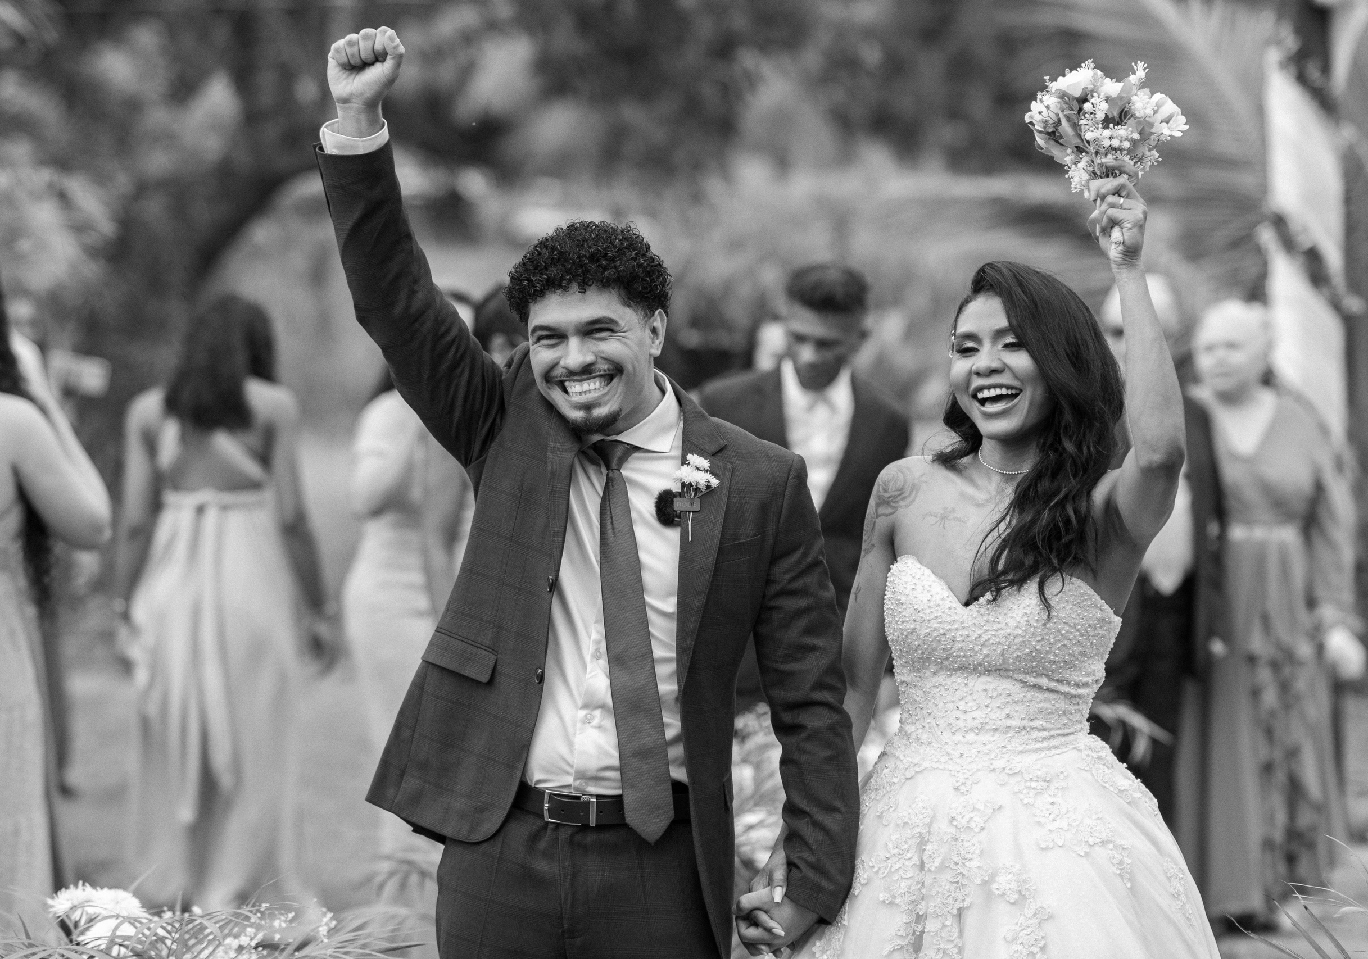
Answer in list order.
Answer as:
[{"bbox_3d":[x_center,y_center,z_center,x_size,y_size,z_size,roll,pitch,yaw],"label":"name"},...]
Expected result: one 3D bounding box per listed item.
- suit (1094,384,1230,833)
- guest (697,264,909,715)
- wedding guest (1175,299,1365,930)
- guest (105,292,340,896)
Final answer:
[{"bbox_3d":[1.193,0.439,13.022,0.520,1.390,0.340,0,2,7],"label":"suit"},{"bbox_3d":[0.272,0.371,11.319,0.540,1.720,0.360,0,2,-2],"label":"guest"},{"bbox_3d":[1.512,0.351,13.119,0.520,1.640,0.420,0,2,14],"label":"wedding guest"},{"bbox_3d":[-1.232,0.329,13.619,0.600,1.650,0.450,0,2,9],"label":"guest"}]

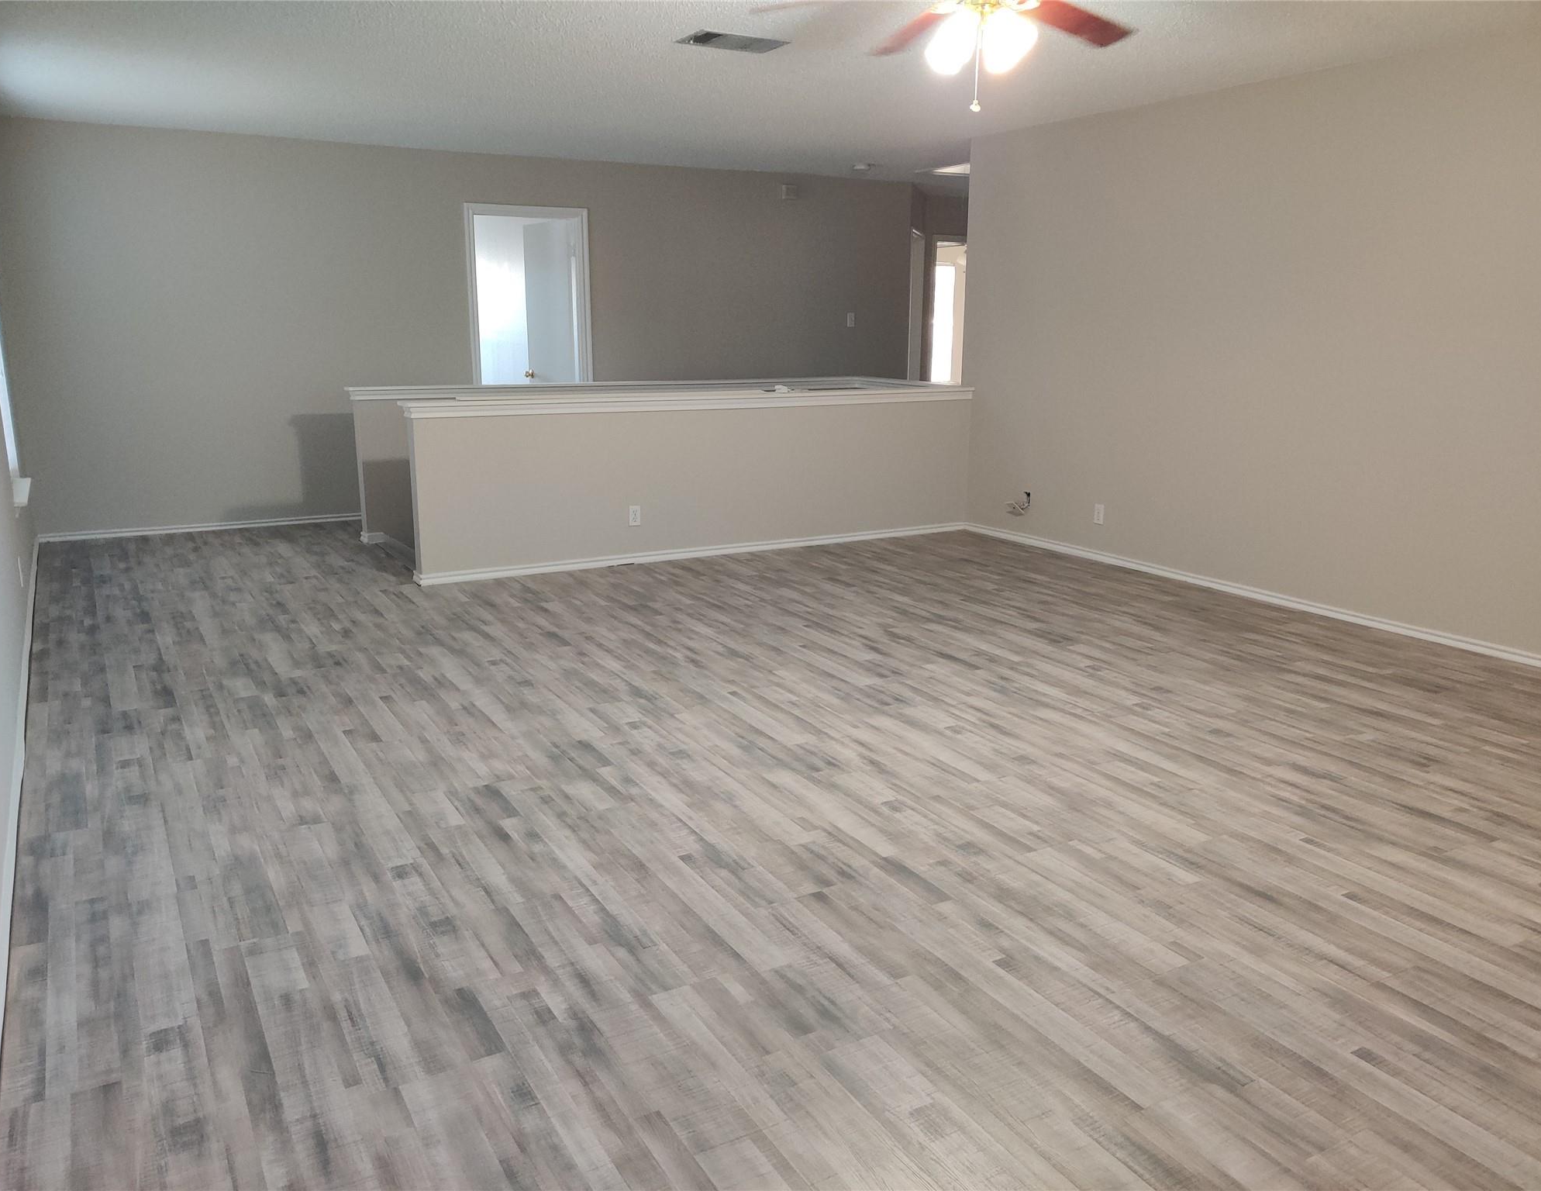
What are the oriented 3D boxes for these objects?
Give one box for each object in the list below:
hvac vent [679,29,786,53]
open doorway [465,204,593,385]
[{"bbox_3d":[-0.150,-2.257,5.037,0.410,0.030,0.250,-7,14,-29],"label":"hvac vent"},{"bbox_3d":[-1.718,-1.689,8.890,0.880,2.104,0.130,-7,14,-29],"label":"open doorway"}]

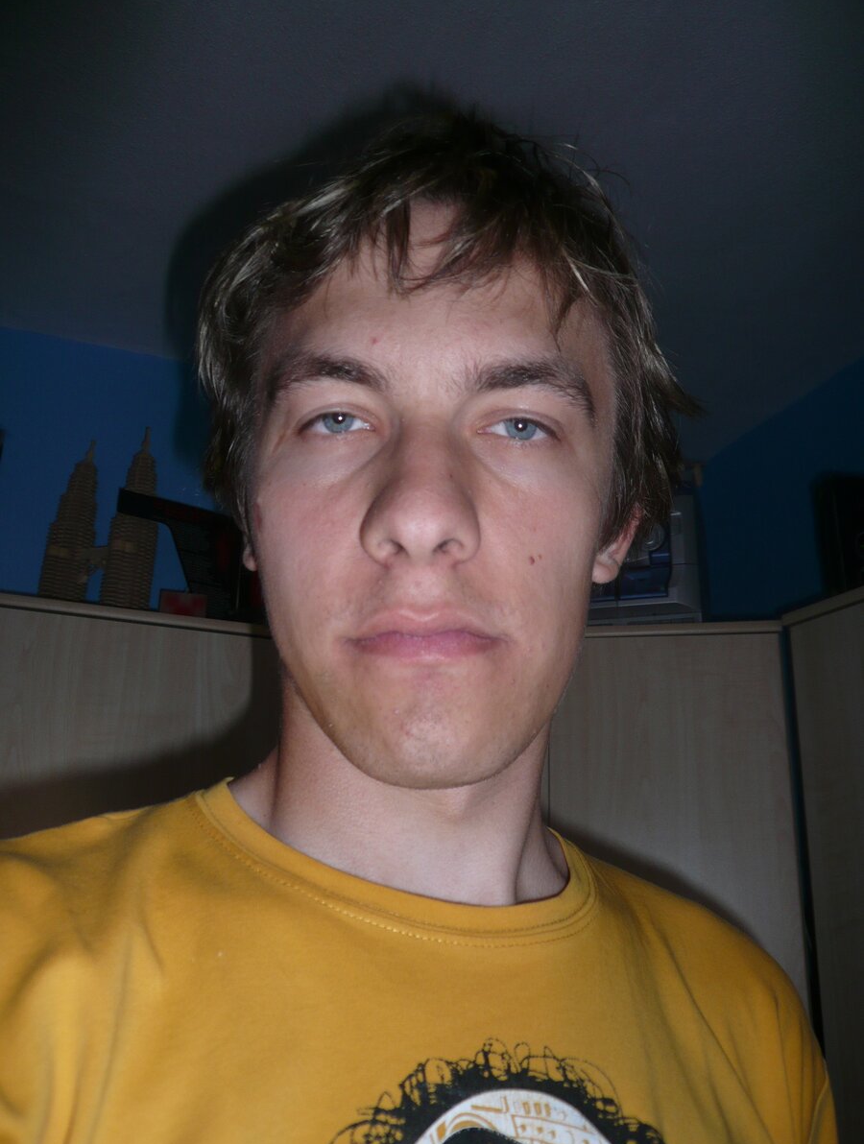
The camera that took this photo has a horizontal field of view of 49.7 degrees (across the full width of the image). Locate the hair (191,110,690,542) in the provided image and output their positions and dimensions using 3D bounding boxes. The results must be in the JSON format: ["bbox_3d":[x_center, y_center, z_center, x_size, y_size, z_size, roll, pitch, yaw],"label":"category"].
[{"bbox_3d":[0.008,-0.092,0.422,0.212,0.200,0.210,2,-8,5],"label":"hair"}]

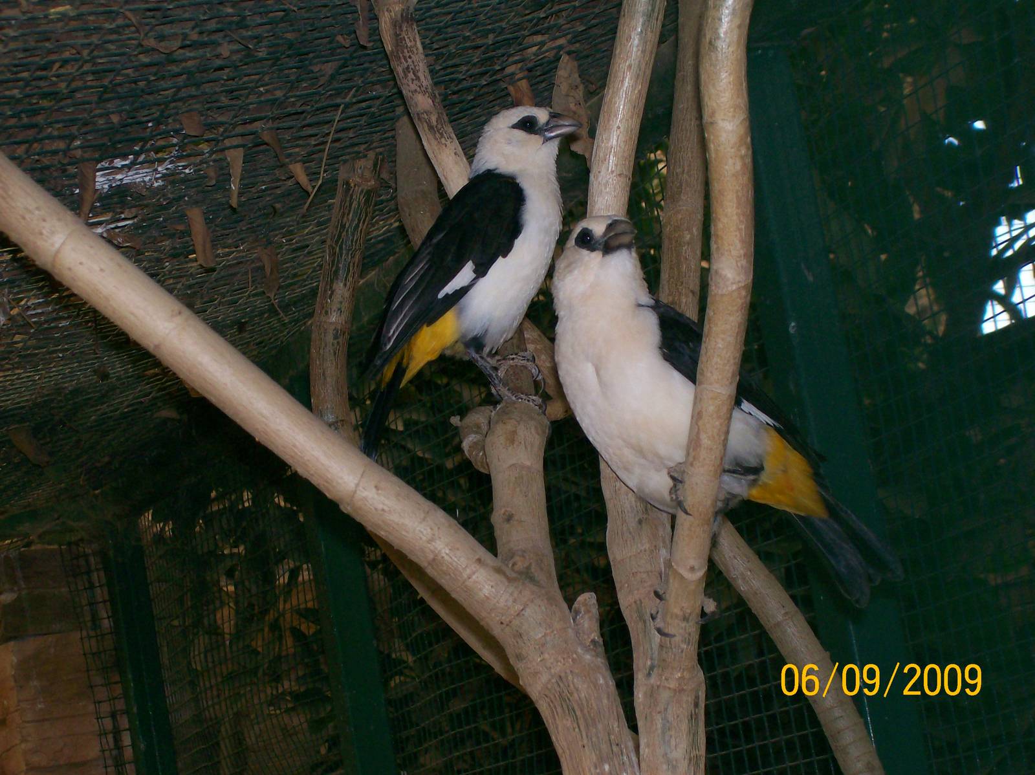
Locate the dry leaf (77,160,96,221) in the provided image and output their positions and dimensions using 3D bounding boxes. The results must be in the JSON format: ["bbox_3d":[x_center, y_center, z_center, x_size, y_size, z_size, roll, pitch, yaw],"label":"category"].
[{"bbox_3d":[-0.219,-0.100,1.640,0.011,0.031,0.009,-11,-11,0],"label":"dry leaf"}]

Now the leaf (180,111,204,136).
[{"bbox_3d":[-0.161,-0.131,1.600,0.013,0.013,0.009,-11,-11,0],"label":"leaf"}]

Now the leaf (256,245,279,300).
[{"bbox_3d":[-0.153,-0.070,1.980,0.015,0.033,0.009,-11,-11,0],"label":"leaf"}]

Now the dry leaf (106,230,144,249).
[{"bbox_3d":[-0.221,-0.083,1.820,0.021,0.011,0.012,-11,-11,0],"label":"dry leaf"}]

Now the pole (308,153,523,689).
[{"bbox_3d":[-0.066,0.025,1.650,0.068,0.288,0.055,-15,-9,0],"label":"pole"}]

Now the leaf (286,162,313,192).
[{"bbox_3d":[-0.120,-0.116,1.780,0.013,0.018,0.009,-11,-11,0],"label":"leaf"}]

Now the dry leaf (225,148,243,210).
[{"bbox_3d":[-0.150,-0.111,1.710,0.011,0.033,0.009,-11,-11,0],"label":"dry leaf"}]

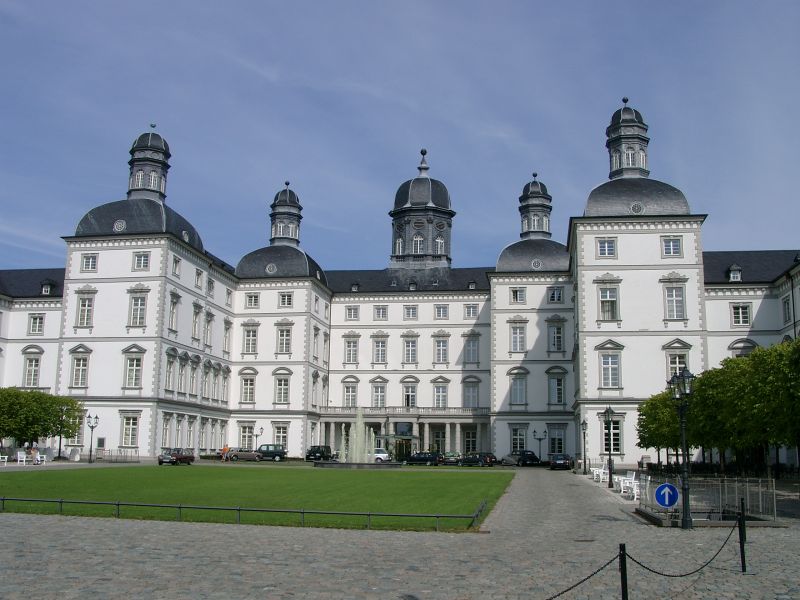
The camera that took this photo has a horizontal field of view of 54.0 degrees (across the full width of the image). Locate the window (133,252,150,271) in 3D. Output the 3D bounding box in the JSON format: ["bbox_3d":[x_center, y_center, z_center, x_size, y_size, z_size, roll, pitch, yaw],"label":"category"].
[{"bbox_3d":[-25.764,-3.794,78.241,1.859,1.936,0.300,-1,-11,9],"label":"window"}]

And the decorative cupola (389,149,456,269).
[{"bbox_3d":[3.375,-13.801,118.894,9.899,19.038,9.899,-1,-11,9],"label":"decorative cupola"}]

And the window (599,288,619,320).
[{"bbox_3d":[18.945,0.353,71.214,1.714,3.119,0.300,-1,-11,9],"label":"window"}]

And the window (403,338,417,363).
[{"bbox_3d":[1.373,6.850,105.240,1.736,3.276,0.300,-1,-11,9],"label":"window"}]

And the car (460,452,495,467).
[{"bbox_3d":[8.788,18.058,89.144,4.450,1.470,1.760,-8,-15,39],"label":"car"}]

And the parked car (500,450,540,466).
[{"bbox_3d":[13.408,17.607,87.159,1.800,1.620,4.800,8,-13,-32],"label":"parked car"}]

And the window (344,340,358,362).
[{"bbox_3d":[-6.450,6.975,105.804,1.730,3.039,0.300,-1,-12,8],"label":"window"}]

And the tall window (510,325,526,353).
[{"bbox_3d":[14.406,4.705,95.411,1.791,3.304,0.300,-1,-11,9],"label":"tall window"}]

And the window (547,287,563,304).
[{"bbox_3d":[18.329,-0.508,92.745,1.700,1.957,0.300,-1,-12,8],"label":"window"}]

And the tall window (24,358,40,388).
[{"bbox_3d":[-38.066,7.523,81.538,1.731,3.118,0.250,-1,-11,9],"label":"tall window"}]

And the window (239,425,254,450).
[{"bbox_3d":[-18.400,16.550,94.411,2.040,3.021,0.300,-1,-11,9],"label":"window"}]

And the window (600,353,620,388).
[{"bbox_3d":[18.667,6.275,69.650,1.669,3.141,0.300,-1,-12,8],"label":"window"}]

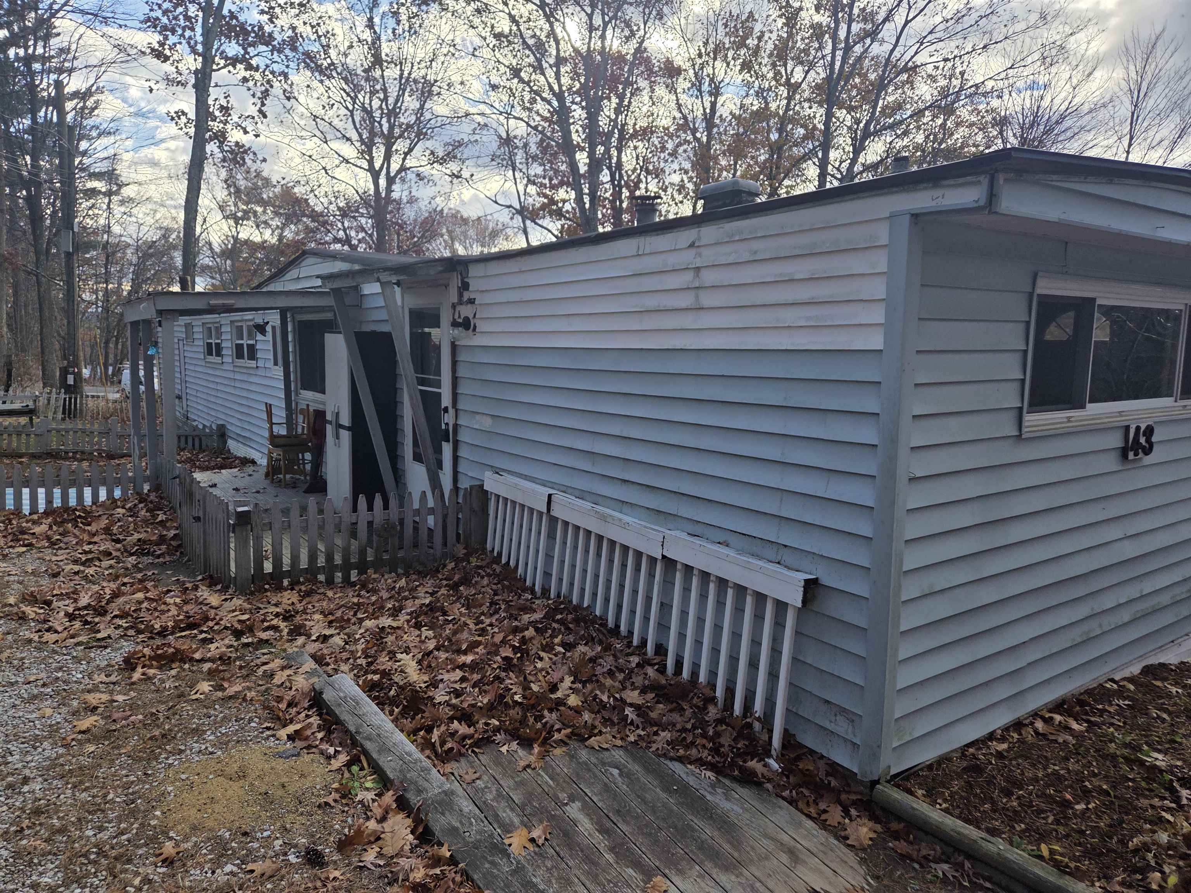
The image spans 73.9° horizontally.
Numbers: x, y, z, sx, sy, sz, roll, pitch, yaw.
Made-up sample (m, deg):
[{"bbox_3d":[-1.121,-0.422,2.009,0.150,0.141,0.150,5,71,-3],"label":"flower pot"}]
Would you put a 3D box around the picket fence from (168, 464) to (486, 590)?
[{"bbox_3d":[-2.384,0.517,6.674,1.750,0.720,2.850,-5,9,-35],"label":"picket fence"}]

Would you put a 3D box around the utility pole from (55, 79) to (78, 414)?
[{"bbox_3d":[-14.019,-5.177,21.024,0.270,8.720,0.270,-2,8,-34],"label":"utility pole"}]

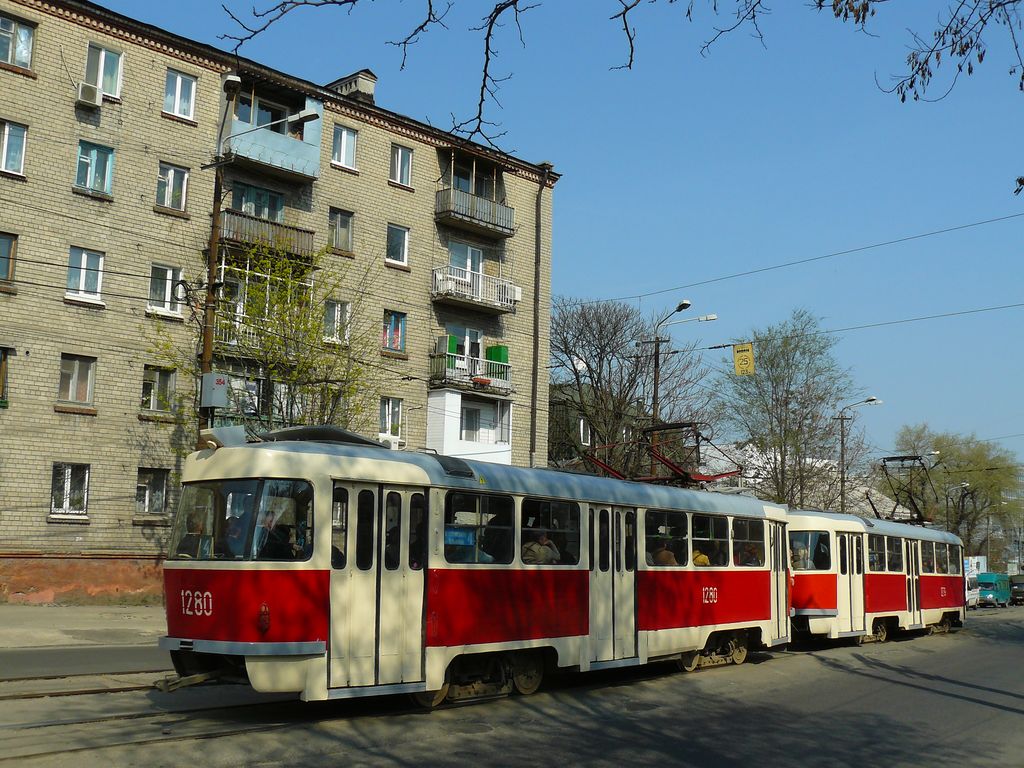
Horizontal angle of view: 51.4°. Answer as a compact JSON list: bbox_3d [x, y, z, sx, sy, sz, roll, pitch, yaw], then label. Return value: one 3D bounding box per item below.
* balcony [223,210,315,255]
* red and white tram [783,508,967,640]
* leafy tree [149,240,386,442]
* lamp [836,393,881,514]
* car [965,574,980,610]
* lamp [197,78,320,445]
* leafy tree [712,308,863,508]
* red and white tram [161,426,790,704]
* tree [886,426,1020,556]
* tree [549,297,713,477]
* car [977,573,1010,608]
[{"bbox_3d":[-7.225,-4.149,31.020,2.950,1.080,0.880,9,-13,-41],"label":"balcony"},{"bbox_3d":[9.785,5.239,28.734,2.500,3.120,14.000,-6,-12,35],"label":"red and white tram"},{"bbox_3d":[-5.576,0.838,24.174,5.200,8.490,5.200,3,-10,-13],"label":"leafy tree"},{"bbox_3d":[16.856,5.635,50.750,2.200,10.070,1.600,-5,-11,33],"label":"lamp"},{"bbox_3d":[28.918,13.559,68.787,2.000,2.250,5.300,-5,-11,33],"label":"car"},{"bbox_3d":[-5.285,-0.447,19.804,2.400,9.900,1.900,-8,-13,42],"label":"lamp"},{"bbox_3d":[12.223,3.179,47.150,6.390,13.390,6.390,-1,-10,14],"label":"leafy tree"},{"bbox_3d":[0.932,2.926,16.387,2.500,3.120,14.000,-6,-12,37],"label":"red and white tram"},{"bbox_3d":[42.173,12.143,101.498,11.470,16.700,11.470,-3,-10,22],"label":"tree"},{"bbox_3d":[4.751,2.625,44.180,7.040,12.860,7.040,0,-9,6],"label":"tree"},{"bbox_3d":[35.119,15.261,77.645,1.950,2.500,4.900,-5,-11,33],"label":"car"}]

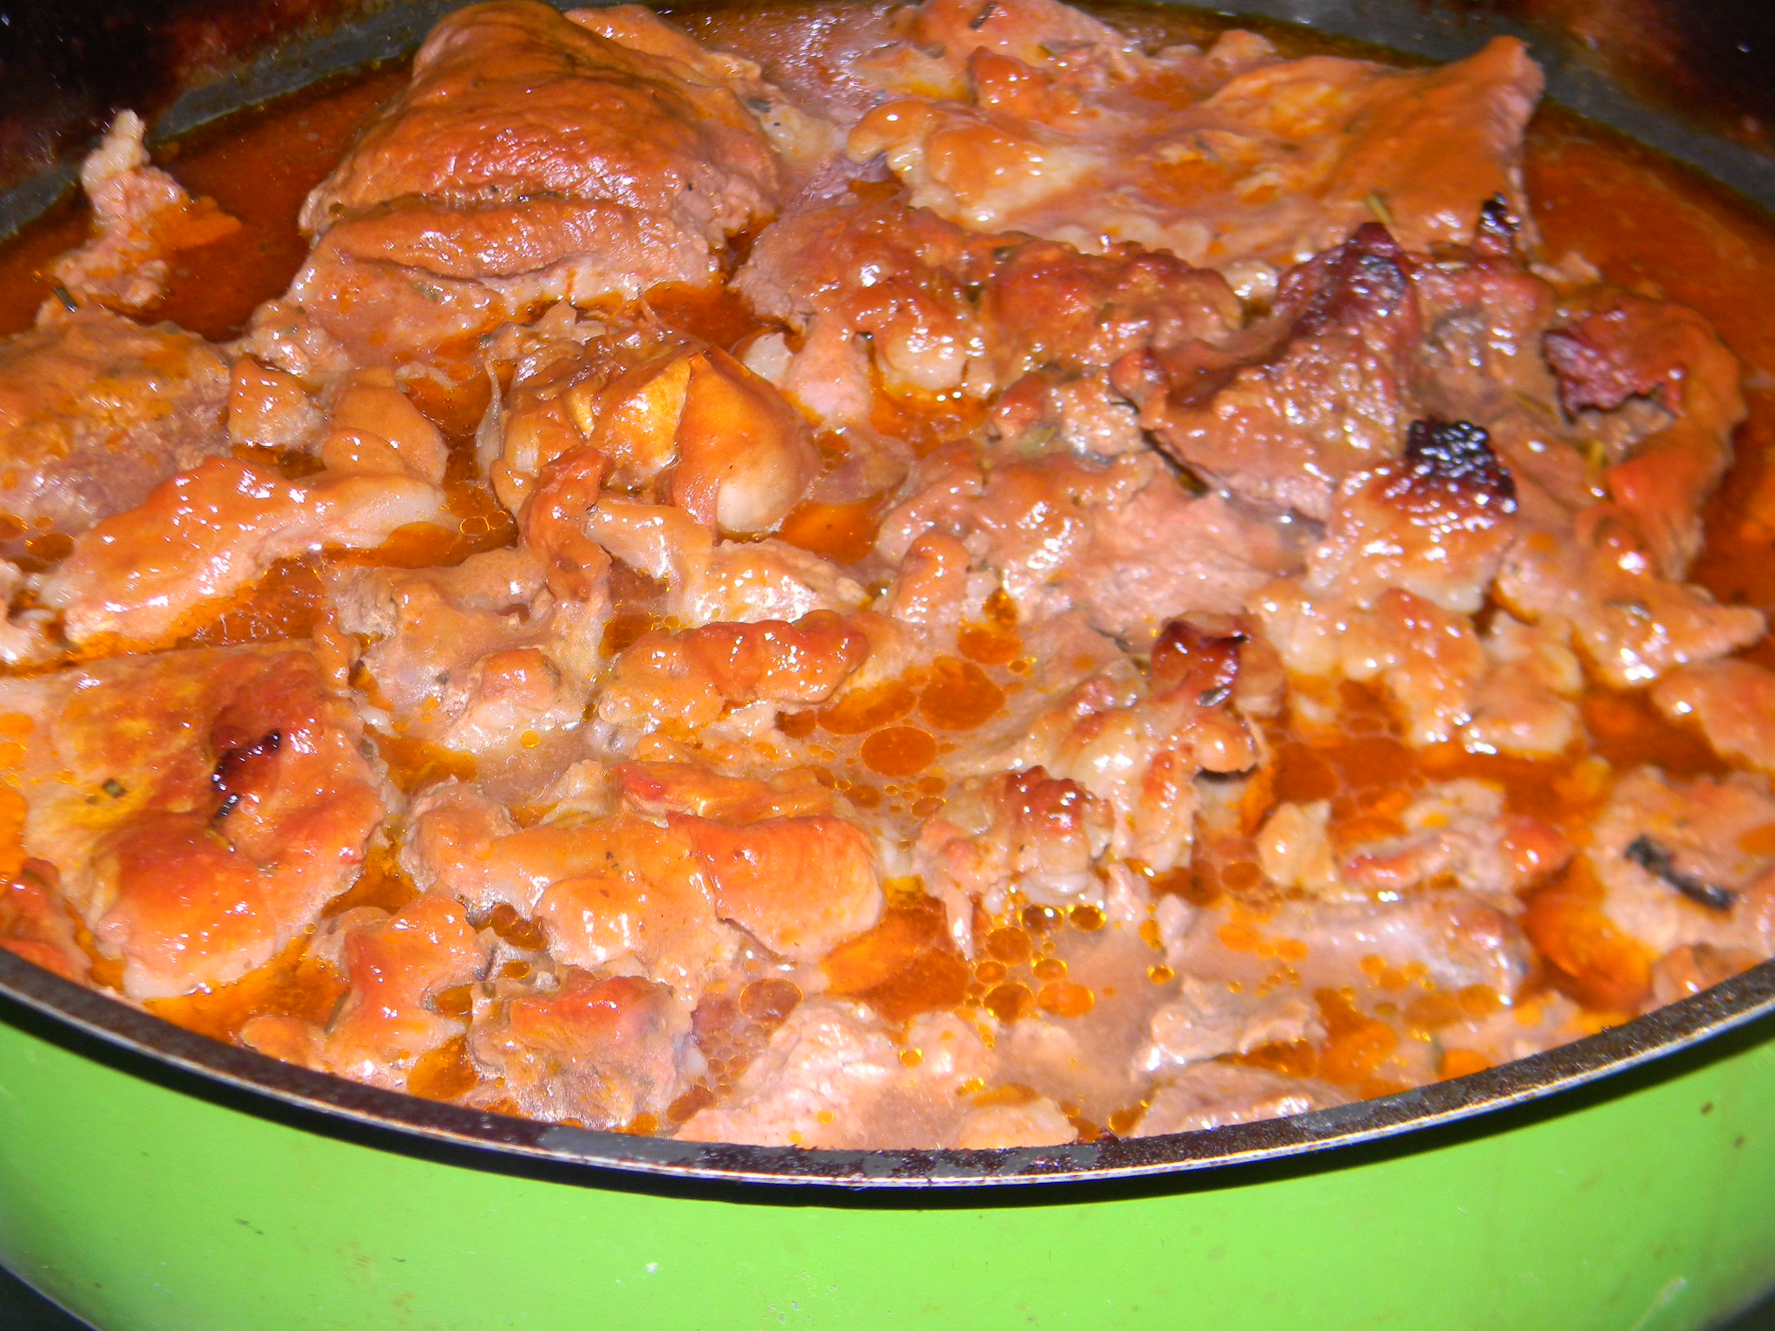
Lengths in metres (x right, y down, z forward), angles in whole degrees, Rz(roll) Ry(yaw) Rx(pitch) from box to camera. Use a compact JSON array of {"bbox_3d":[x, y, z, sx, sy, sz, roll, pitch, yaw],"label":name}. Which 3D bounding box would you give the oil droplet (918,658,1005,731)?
[{"bbox_3d":[0.009,0.003,0.400,0.010,0.002,0.012,0,40,0],"label":"oil droplet"}]

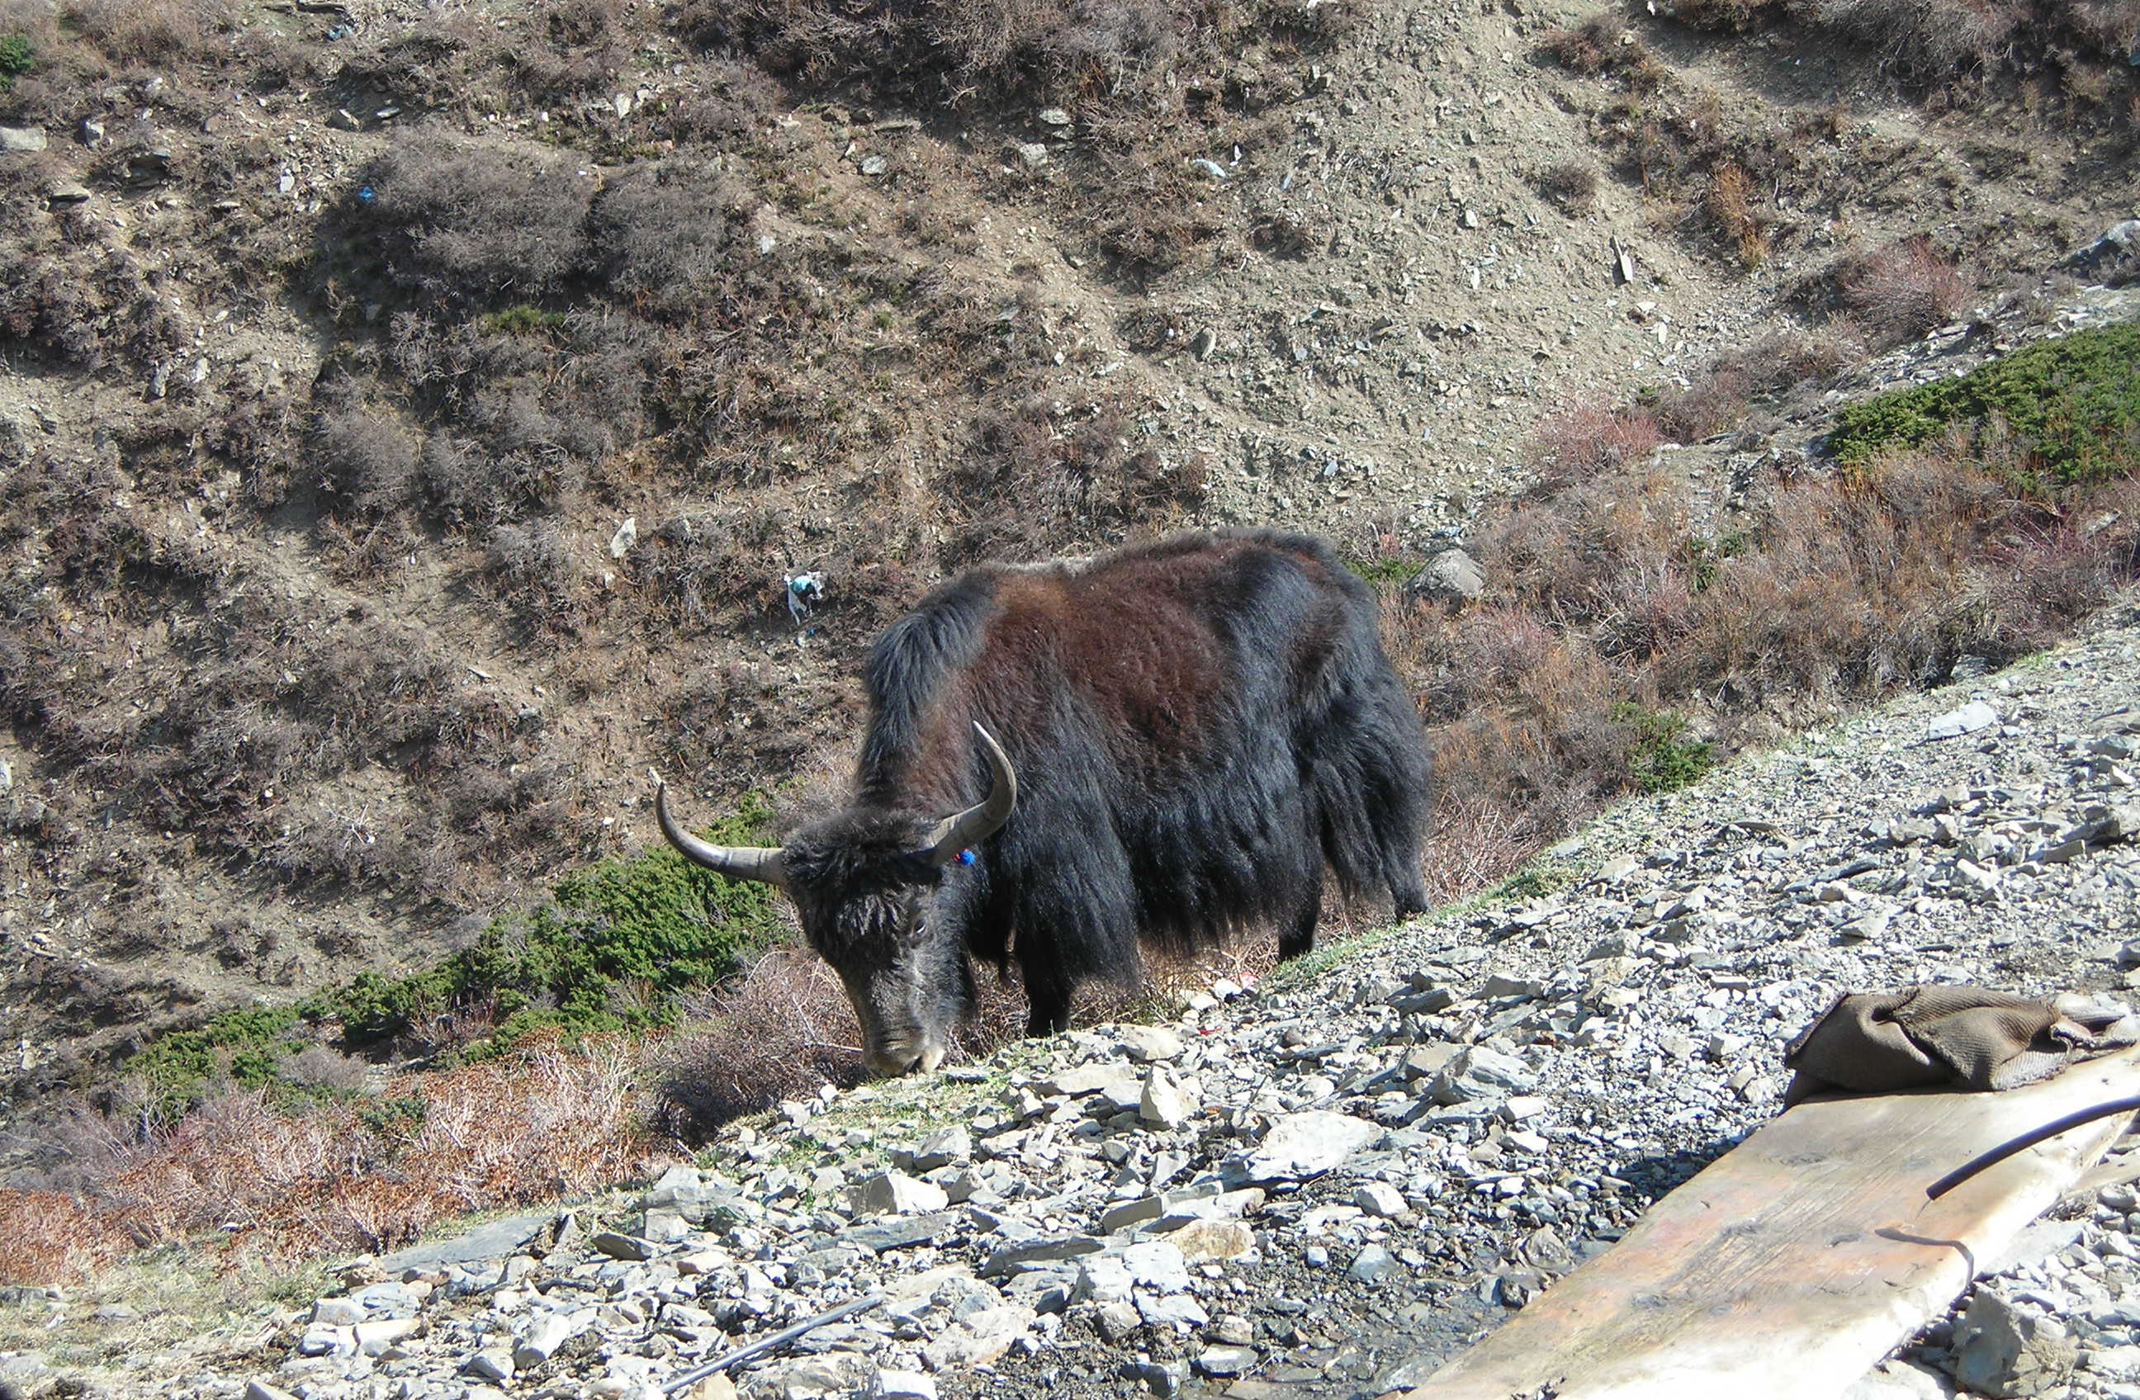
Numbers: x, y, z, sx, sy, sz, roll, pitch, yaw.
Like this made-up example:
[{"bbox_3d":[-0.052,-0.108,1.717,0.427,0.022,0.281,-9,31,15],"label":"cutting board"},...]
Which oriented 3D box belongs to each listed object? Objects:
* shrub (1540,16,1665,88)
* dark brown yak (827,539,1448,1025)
[{"bbox_3d":[3.300,-4.020,34.500,0.780,0.420,0.600,0,11,0],"label":"shrub"},{"bbox_3d":[0.177,0.210,14.550,1.550,1.250,0.780,-8,14,-36],"label":"dark brown yak"}]

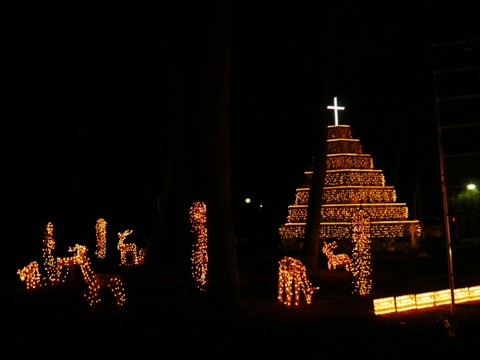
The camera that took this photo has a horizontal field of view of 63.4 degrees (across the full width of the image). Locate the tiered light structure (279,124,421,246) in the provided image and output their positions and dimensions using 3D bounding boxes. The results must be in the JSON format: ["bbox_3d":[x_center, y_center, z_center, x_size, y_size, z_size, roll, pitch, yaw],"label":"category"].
[{"bbox_3d":[5.380,0.333,19.825,6.800,6.300,5.300,-1,-6,-3],"label":"tiered light structure"}]

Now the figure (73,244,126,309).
[{"bbox_3d":[-2.532,1.785,7.075,0.950,1.223,0.380,-1,-6,-6],"label":"figure"}]

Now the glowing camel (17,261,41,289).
[{"bbox_3d":[-5.534,2.484,10.184,0.680,0.733,0.350,0,-6,-15],"label":"glowing camel"}]

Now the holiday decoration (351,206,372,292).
[{"bbox_3d":[2.533,1.495,8.116,0.400,1.794,0.400,-1,-6,0],"label":"holiday decoration"}]

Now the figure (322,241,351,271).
[{"bbox_3d":[2.946,2.300,11.761,0.880,0.925,0.360,1,-6,-17],"label":"figure"}]

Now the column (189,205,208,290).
[{"bbox_3d":[-0.961,1.540,8.995,0.410,2.037,0.410,-1,-6,0],"label":"column"}]

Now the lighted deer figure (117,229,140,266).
[{"bbox_3d":[-4.039,2.436,14.084,0.920,1.343,0.360,-1,-6,0],"label":"lighted deer figure"}]

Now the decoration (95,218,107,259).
[{"bbox_3d":[-5.918,2.502,16.568,0.450,1.711,0.450,-1,-6,0],"label":"decoration"}]

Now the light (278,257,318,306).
[{"bbox_3d":[1.066,1.876,7.188,0.900,0.907,0.360,-6,-8,41],"label":"light"}]

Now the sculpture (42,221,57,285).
[{"bbox_3d":[-5.097,1.971,10.411,0.320,1.653,0.320,-1,-6,0],"label":"sculpture"}]

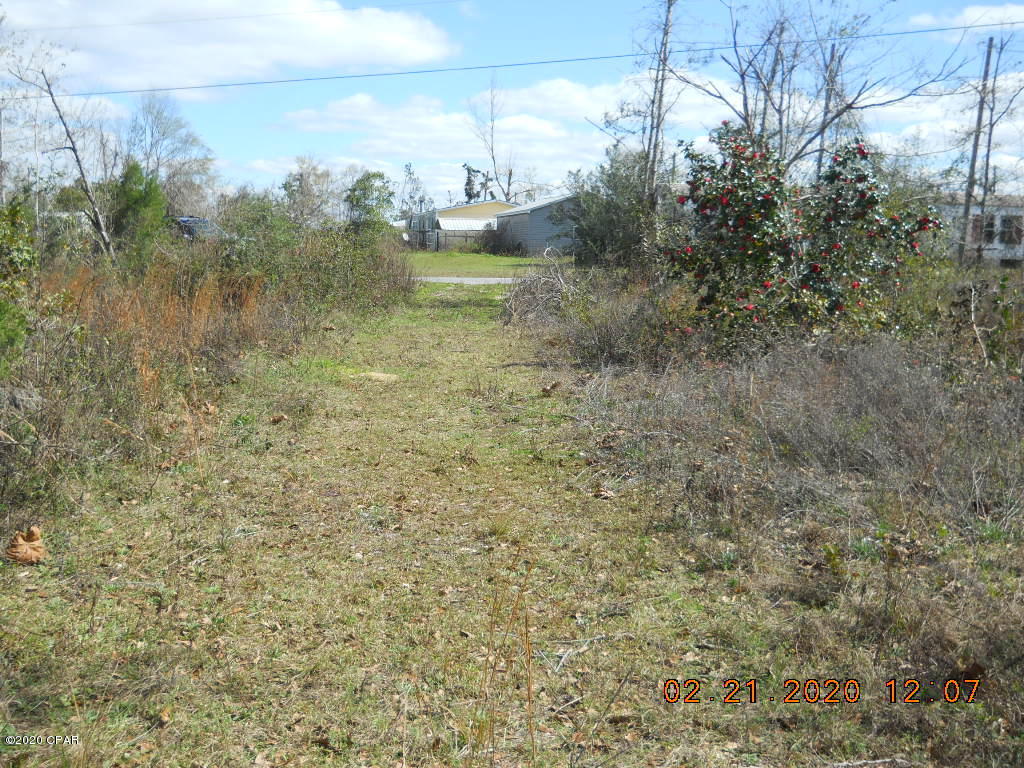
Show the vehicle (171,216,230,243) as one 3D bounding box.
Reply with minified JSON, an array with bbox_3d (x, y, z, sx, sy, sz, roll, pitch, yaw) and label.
[{"bbox_3d":[-10.200,-4.380,34.700,4.900,1.800,1.920,4,9,24],"label":"vehicle"}]

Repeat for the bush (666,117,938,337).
[{"bbox_3d":[3.930,-1.970,14.800,3.700,3.000,3.100,0,8,0],"label":"bush"}]

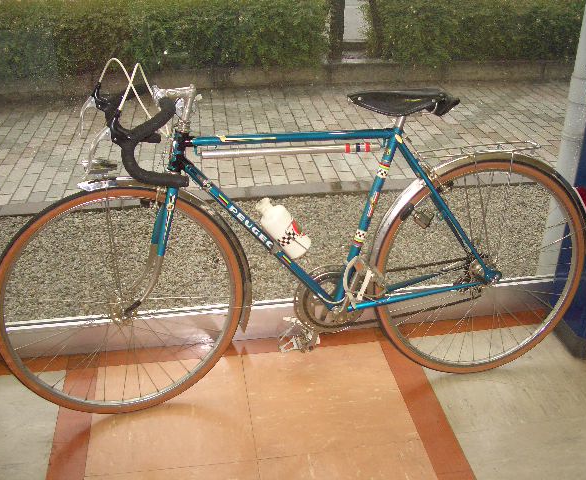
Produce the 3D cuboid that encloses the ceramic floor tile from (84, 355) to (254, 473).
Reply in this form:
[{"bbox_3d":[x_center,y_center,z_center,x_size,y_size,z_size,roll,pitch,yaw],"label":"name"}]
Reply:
[{"bbox_3d":[-0.351,0.498,1.893,0.452,0.008,0.450,-4,28,-8],"label":"ceramic floor tile"}]

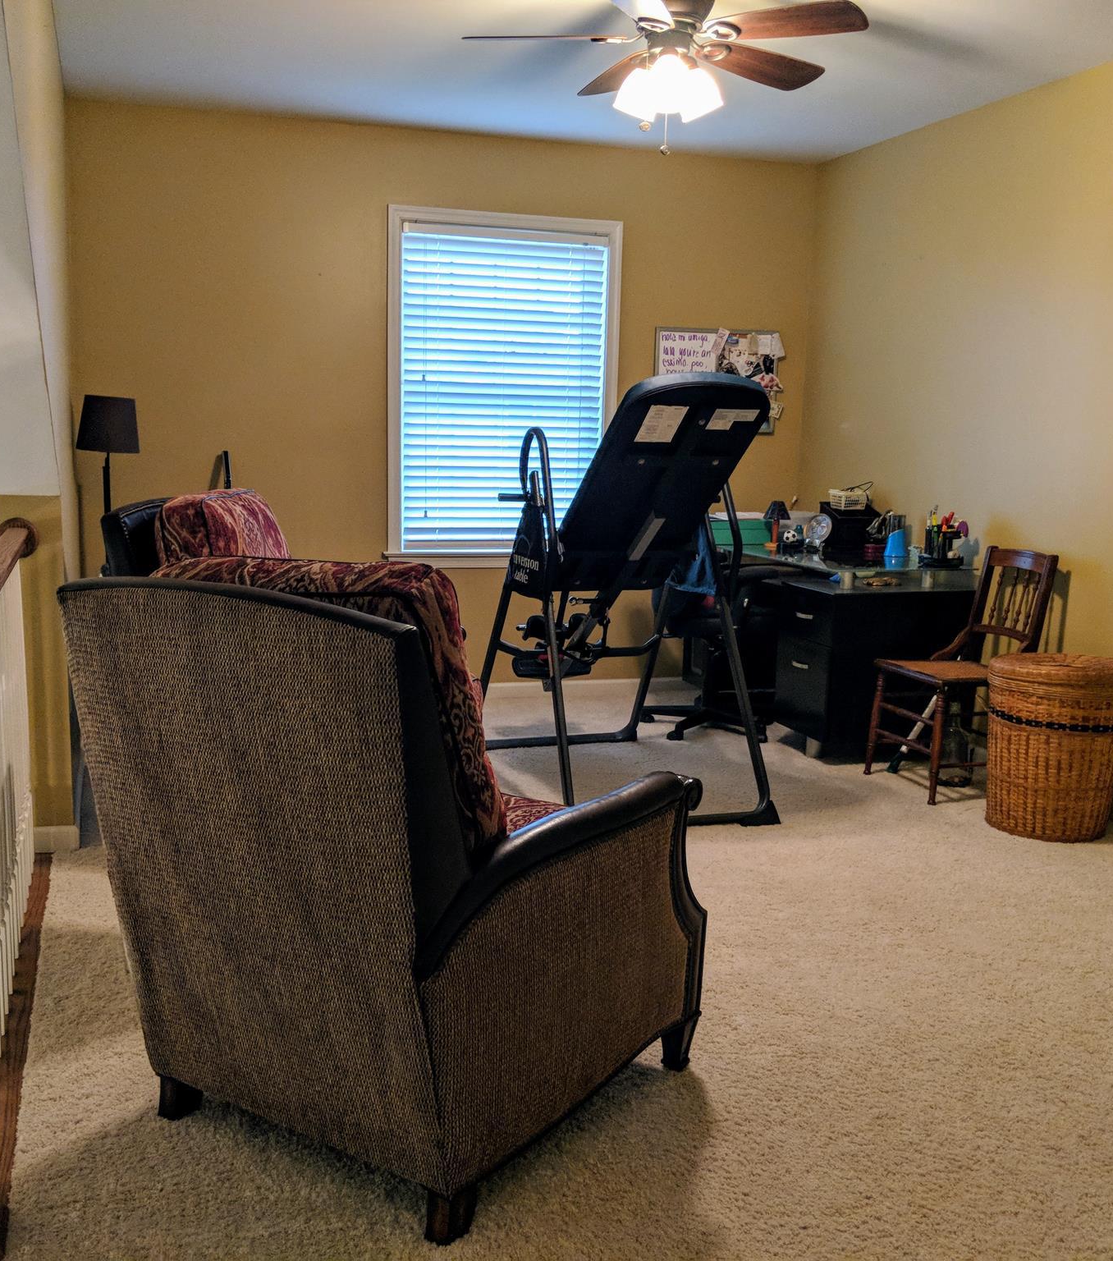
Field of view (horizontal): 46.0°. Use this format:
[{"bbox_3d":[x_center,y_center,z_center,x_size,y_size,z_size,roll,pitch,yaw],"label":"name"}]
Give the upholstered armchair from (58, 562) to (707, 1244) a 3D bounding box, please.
[{"bbox_3d":[-0.249,0.373,2.420,0.770,1.040,0.940,8,12,33],"label":"upholstered armchair"}]

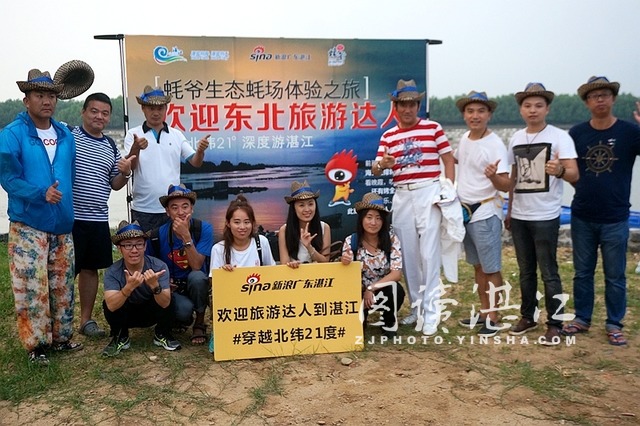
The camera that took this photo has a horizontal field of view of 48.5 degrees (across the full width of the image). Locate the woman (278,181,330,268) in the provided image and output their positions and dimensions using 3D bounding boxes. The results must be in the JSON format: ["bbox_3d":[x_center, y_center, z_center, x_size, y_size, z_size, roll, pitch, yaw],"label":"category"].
[{"bbox_3d":[-0.109,0.320,4.986,0.430,1.110,0.580,-1,8,-5],"label":"woman"}]

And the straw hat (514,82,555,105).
[{"bbox_3d":[1.482,-0.826,4.910,0.280,0.145,0.310,2,7,16],"label":"straw hat"}]

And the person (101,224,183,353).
[{"bbox_3d":[-1.203,0.473,4.783,0.500,0.880,0.620,-2,8,-14],"label":"person"}]

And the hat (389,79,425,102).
[{"bbox_3d":[0.598,-0.847,4.912,0.260,0.150,0.300,1,8,11],"label":"hat"}]

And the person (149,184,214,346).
[{"bbox_3d":[-0.994,0.355,5.100,0.480,1.030,0.630,-2,7,-10],"label":"person"}]

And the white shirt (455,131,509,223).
[{"bbox_3d":[1.111,-0.258,4.890,0.410,0.620,0.270,5,9,33],"label":"white shirt"}]

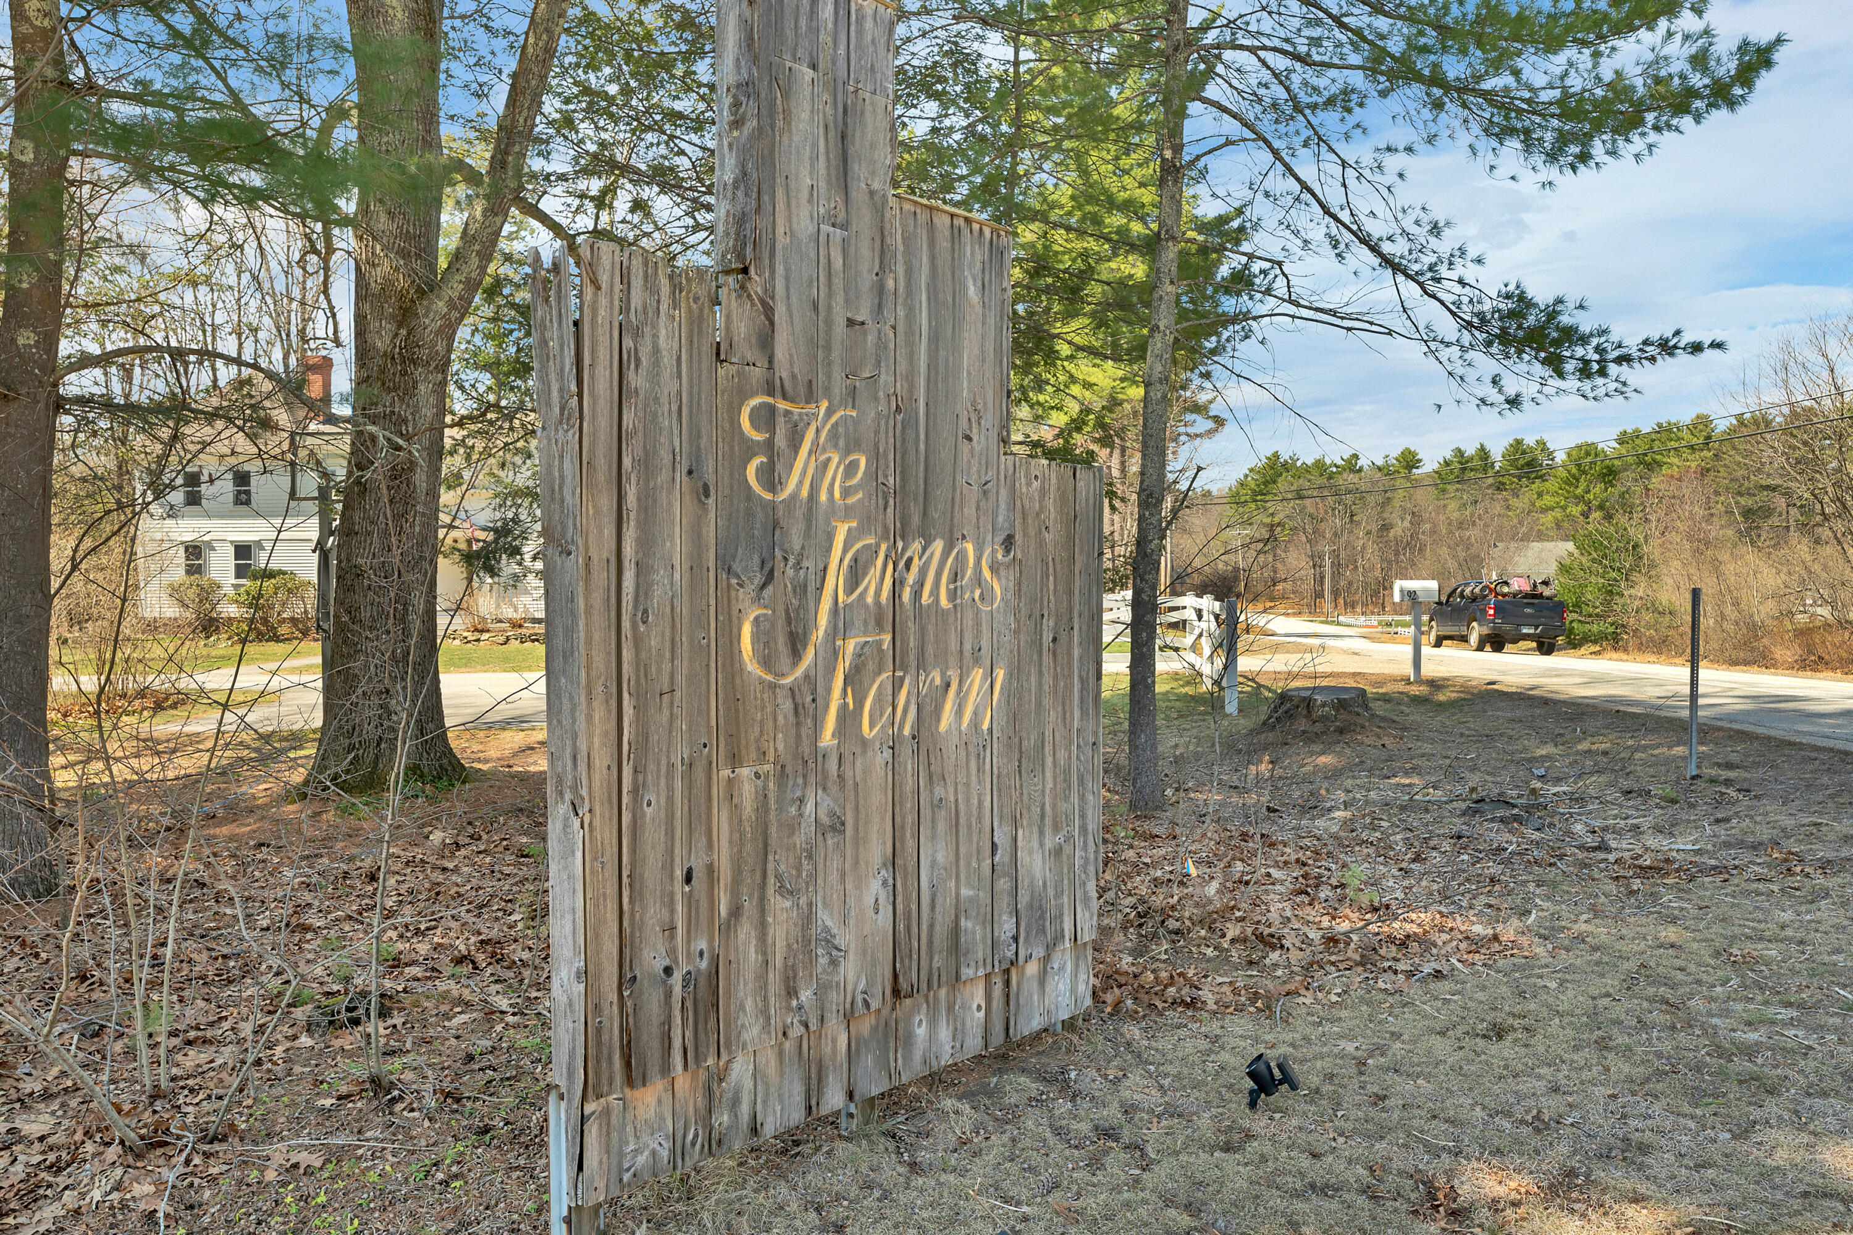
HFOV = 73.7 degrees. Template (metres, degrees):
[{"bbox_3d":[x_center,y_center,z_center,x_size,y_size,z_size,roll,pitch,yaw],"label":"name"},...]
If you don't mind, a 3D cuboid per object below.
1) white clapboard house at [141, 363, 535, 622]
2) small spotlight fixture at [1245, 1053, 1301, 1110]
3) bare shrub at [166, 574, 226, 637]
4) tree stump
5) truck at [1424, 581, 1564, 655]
[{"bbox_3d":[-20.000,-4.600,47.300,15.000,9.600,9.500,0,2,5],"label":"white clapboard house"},{"bbox_3d":[0.940,1.260,3.350,0.130,0.145,0.095,1,2,30],"label":"small spotlight fixture"},{"bbox_3d":[-24.300,-0.420,41.000,2.000,2.000,1.900,0,2,0],"label":"bare shrub"},{"bbox_3d":[3.780,0.870,12.000,1.050,0.370,1.000,0,2,0],"label":"tree stump"},{"bbox_3d":[16.000,0.000,35.100,2.050,1.970,5.850,2,1,6],"label":"truck"}]

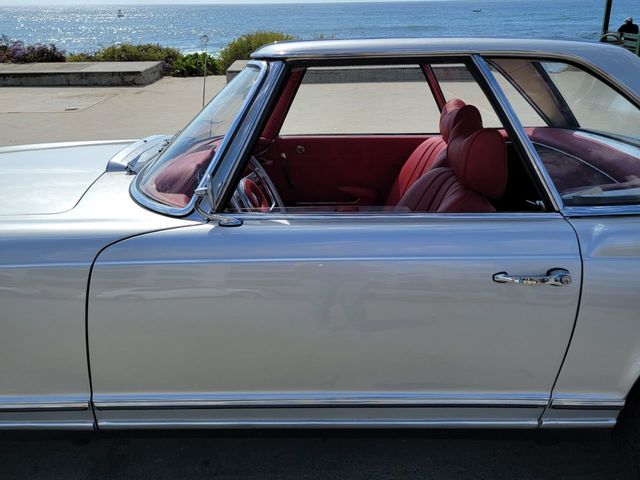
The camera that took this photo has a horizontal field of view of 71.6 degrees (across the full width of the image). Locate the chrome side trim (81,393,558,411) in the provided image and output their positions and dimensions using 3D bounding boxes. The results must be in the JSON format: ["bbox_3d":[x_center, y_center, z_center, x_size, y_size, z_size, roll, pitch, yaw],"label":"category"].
[{"bbox_3d":[0.006,0.419,1.150,1.175,0.036,0.022,-1,26,0],"label":"chrome side trim"}]

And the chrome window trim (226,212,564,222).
[{"bbox_3d":[0.160,-0.050,0.980,0.765,0.019,0.017,-1,26,0],"label":"chrome window trim"}]

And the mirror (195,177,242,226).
[{"bbox_3d":[-0.220,-0.080,0.950,0.090,0.095,0.105,-6,26,-11],"label":"mirror"}]

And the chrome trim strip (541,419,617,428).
[{"bbox_3d":[0.685,0.486,1.175,0.203,0.026,0.015,-1,26,0],"label":"chrome trim strip"}]

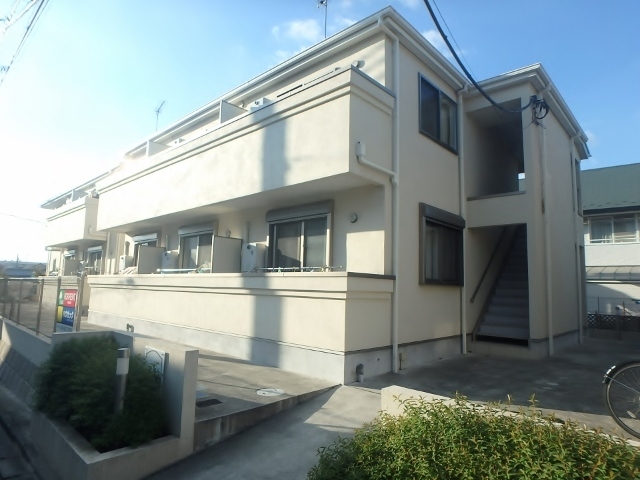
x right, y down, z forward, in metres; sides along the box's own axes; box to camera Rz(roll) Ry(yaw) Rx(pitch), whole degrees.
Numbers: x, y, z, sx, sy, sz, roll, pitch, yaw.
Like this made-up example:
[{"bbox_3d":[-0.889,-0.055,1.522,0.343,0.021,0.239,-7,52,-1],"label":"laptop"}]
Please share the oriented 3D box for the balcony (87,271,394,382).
[{"bbox_3d":[-2.972,1.566,8.987,10.047,1.469,1.173,-5,-10,42],"label":"balcony"}]

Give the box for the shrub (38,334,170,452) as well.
[{"bbox_3d":[-2.262,1.470,3.940,1.709,0.765,0.740,-5,-10,42],"label":"shrub"}]

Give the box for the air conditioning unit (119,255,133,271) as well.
[{"bbox_3d":[-6.047,0.795,12.136,0.408,0.586,0.255,-5,-10,42],"label":"air conditioning unit"}]

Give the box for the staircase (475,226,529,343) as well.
[{"bbox_3d":[4.941,0.836,9.415,1.071,2.999,3.621,-5,-10,42],"label":"staircase"}]

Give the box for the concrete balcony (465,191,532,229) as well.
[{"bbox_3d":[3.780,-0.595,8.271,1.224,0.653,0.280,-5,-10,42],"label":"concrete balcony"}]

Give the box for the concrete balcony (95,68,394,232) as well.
[{"bbox_3d":[-2.897,-1.345,9.347,10.047,1.596,1.173,-5,-10,42],"label":"concrete balcony"}]

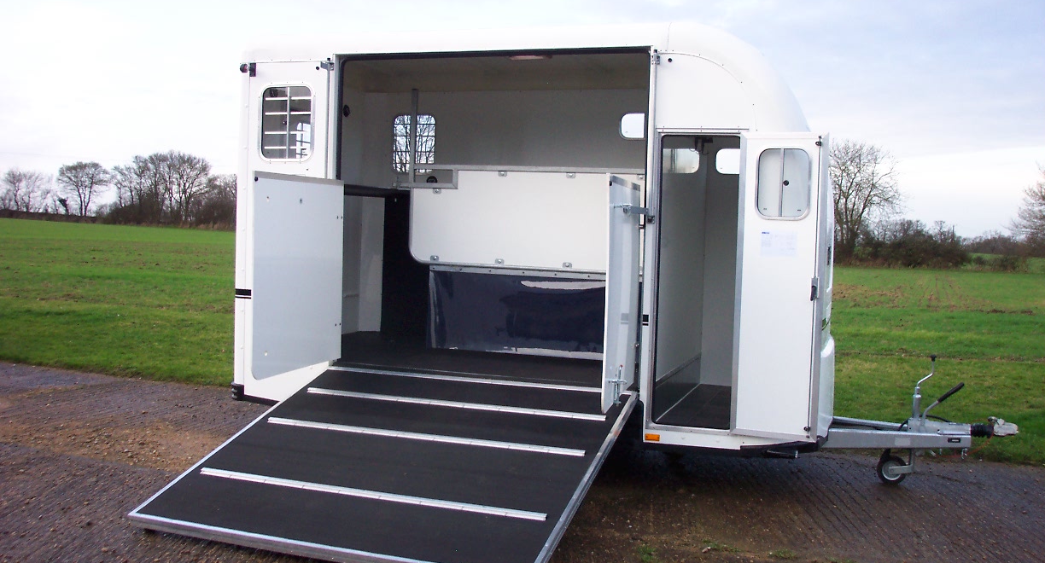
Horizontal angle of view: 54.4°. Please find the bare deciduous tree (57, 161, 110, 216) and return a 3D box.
[{"bbox_3d":[-74.371,-15.539,172.000,8.962,9.829,8.962,1,3,-23],"label":"bare deciduous tree"}]

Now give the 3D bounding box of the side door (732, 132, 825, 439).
[{"bbox_3d":[1.533,0.034,6.096,0.511,1.831,0.045,3,4,24],"label":"side door"}]

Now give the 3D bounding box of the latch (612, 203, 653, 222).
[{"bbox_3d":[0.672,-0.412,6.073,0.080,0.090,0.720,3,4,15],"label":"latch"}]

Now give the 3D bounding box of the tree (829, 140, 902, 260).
[{"bbox_3d":[22.678,-5.500,70.000,6.942,8.471,6.942,3,3,18],"label":"tree"}]

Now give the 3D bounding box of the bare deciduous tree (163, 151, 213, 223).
[{"bbox_3d":[-49.353,-13.804,150.000,7.564,11.093,7.564,1,3,-18],"label":"bare deciduous tree"}]

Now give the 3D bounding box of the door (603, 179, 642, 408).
[{"bbox_3d":[0.579,0.050,5.939,0.035,1.276,1.087,3,4,15],"label":"door"}]

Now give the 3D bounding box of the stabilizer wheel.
[{"bbox_3d":[2.468,1.265,6.785,0.200,0.203,0.060,3,4,20],"label":"stabilizer wheel"}]

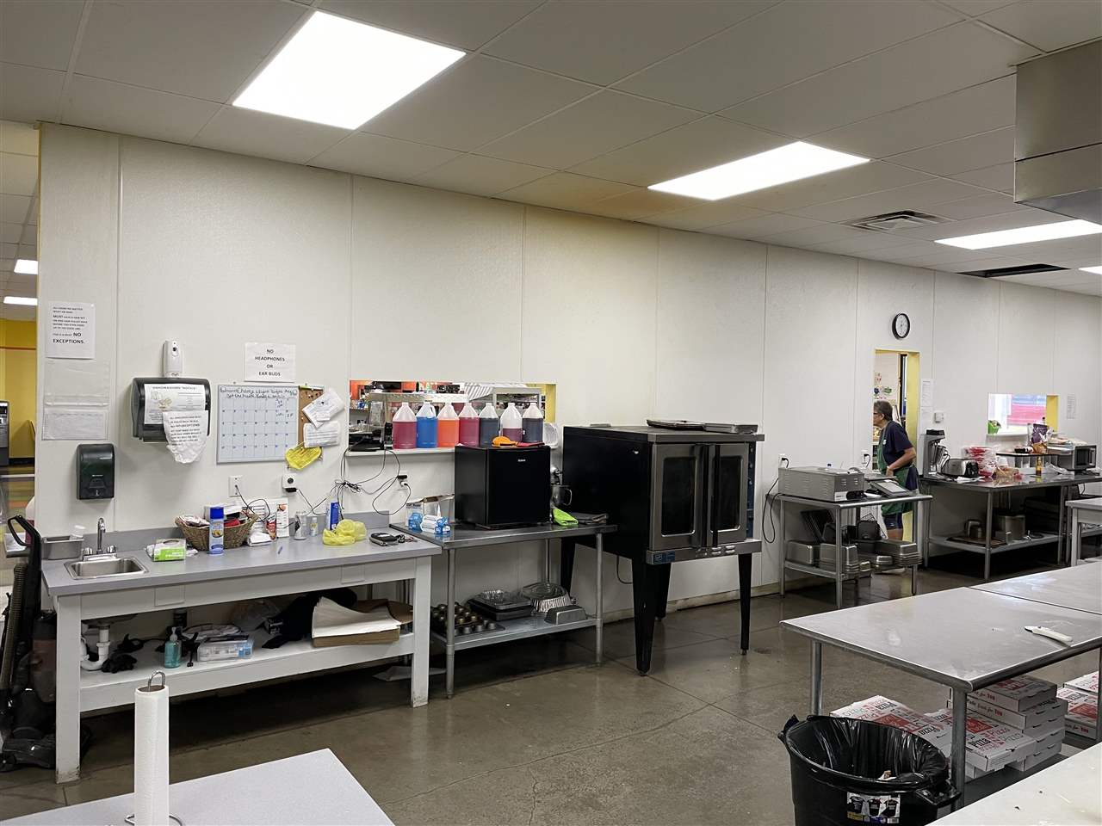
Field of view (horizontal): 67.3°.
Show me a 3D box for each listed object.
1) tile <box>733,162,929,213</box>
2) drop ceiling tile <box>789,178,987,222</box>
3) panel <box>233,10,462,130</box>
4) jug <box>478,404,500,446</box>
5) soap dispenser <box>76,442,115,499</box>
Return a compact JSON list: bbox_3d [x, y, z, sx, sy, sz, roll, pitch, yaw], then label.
[{"bbox_3d":[1.667,-1.376,5.084,0.600,0.020,1.200,0,2,-34],"label":"tile"},{"bbox_3d":[2.175,-1.376,5.421,0.600,0.020,1.200,0,2,-34],"label":"drop ceiling tile"},{"bbox_3d":[-0.873,-1.389,3.417,0.605,0.060,1.210,0,1,-34],"label":"panel"},{"bbox_3d":[-0.411,0.086,5.530,0.150,0.296,0.150,0,2,-34],"label":"jug"},{"bbox_3d":[-2.270,0.288,4.121,0.157,0.280,0.125,0,1,-34],"label":"soap dispenser"}]

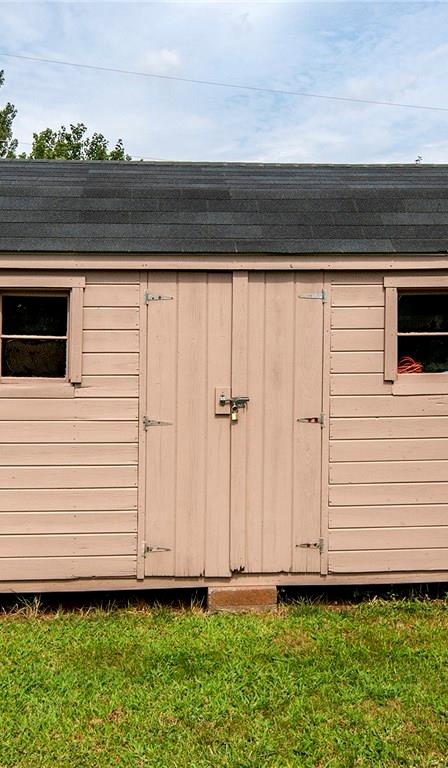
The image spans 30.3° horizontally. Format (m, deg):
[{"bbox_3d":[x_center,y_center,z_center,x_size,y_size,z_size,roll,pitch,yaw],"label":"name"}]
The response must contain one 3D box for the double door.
[{"bbox_3d":[0.059,0.234,4.850,1.050,1.790,0.060,0,1,-4],"label":"double door"}]

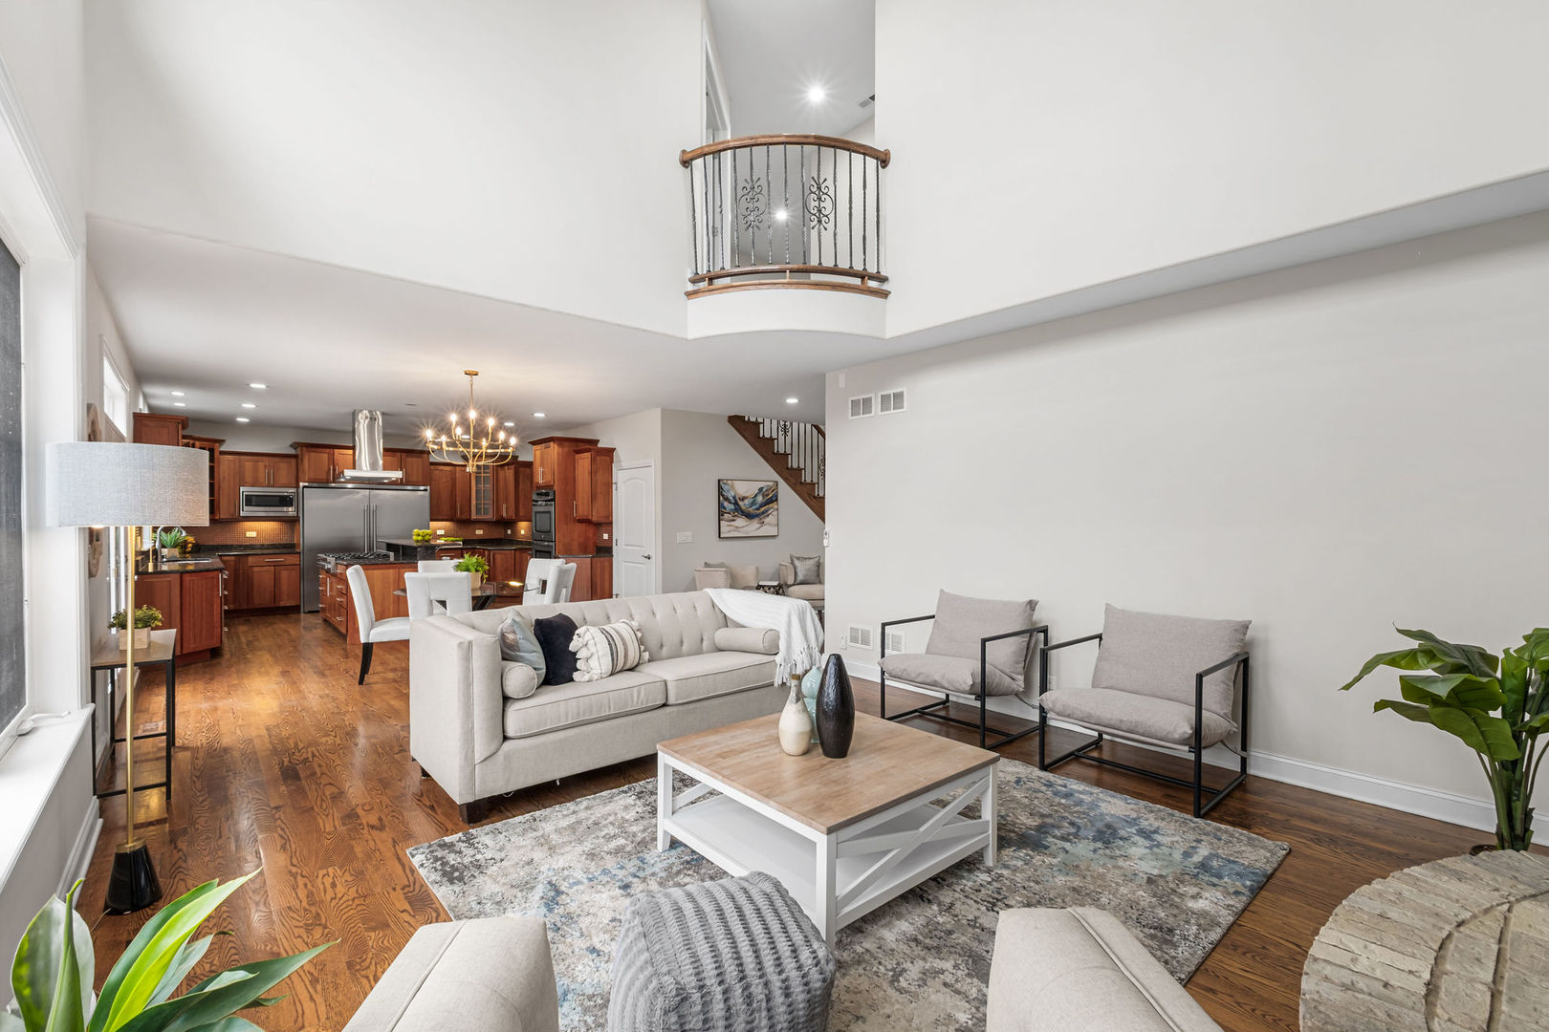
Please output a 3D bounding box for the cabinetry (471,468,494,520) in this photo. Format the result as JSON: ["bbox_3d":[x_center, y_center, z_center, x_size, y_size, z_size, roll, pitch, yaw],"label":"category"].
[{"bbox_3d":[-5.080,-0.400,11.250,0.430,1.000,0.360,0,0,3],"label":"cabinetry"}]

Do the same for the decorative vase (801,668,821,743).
[{"bbox_3d":[0.184,0.820,2.825,0.120,0.328,0.120,0,0,0],"label":"decorative vase"}]

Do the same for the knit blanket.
[{"bbox_3d":[-0.103,0.855,4.695,0.420,0.580,0.920,0,0,-42],"label":"knit blanket"}]

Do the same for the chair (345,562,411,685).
[{"bbox_3d":[-3.390,0.920,5.770,0.650,1.000,0.470,0,0,-33],"label":"chair"}]

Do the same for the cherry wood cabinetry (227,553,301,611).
[{"bbox_3d":[-7.412,0.936,9.353,0.820,0.838,0.620,0,0,-42],"label":"cherry wood cabinetry"}]

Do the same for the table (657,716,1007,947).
[{"bbox_3d":[0.212,1.212,2.690,0.985,0.456,0.990,0,0,-41],"label":"table"}]

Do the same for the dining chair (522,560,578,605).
[{"bbox_3d":[-2.210,0.920,6.040,0.470,1.000,0.620,0,0,44],"label":"dining chair"}]

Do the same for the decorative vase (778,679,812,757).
[{"bbox_3d":[0.090,0.829,2.700,0.135,0.322,0.135,0,0,0],"label":"decorative vase"}]

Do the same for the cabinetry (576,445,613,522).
[{"bbox_3d":[-2.434,-0.400,8.757,0.340,0.980,0.480,0,0,-42],"label":"cabinetry"}]

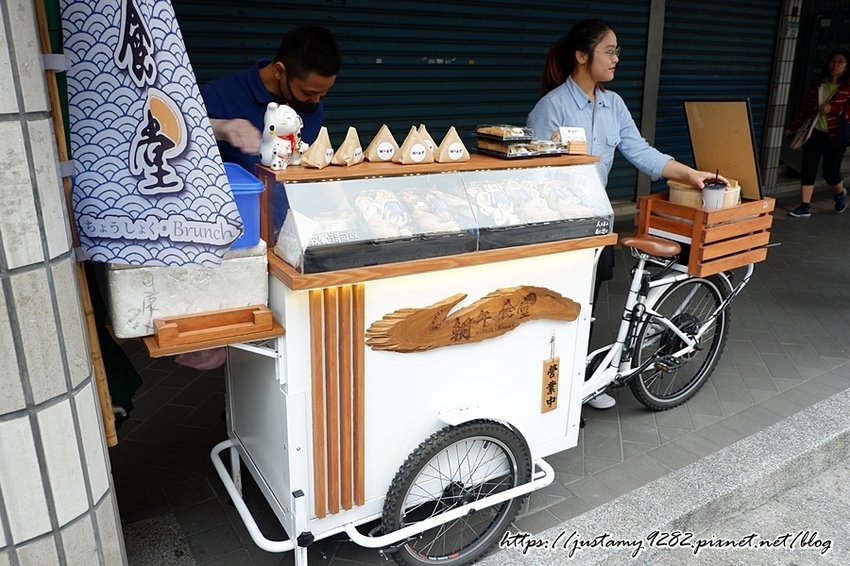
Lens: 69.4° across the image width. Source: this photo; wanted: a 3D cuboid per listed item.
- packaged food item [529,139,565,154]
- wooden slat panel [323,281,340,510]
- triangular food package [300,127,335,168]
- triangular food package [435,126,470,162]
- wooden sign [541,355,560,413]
[{"bbox_3d":[0.335,-0.397,1.808,0.114,0.040,0.129,-9,19,-31],"label":"packaged food item"},{"bbox_3d":[-0.225,0.293,1.492,0.020,0.607,0.025,-9,20,-31],"label":"wooden slat panel"},{"bbox_3d":[-0.247,-0.318,1.424,0.054,0.089,0.084,7,17,20],"label":"triangular food package"},{"bbox_3d":[0.066,-0.363,1.601,0.089,0.089,0.050,-9,19,-30],"label":"triangular food package"},{"bbox_3d":[0.396,0.325,1.944,0.066,0.182,0.008,-9,19,-30],"label":"wooden sign"}]

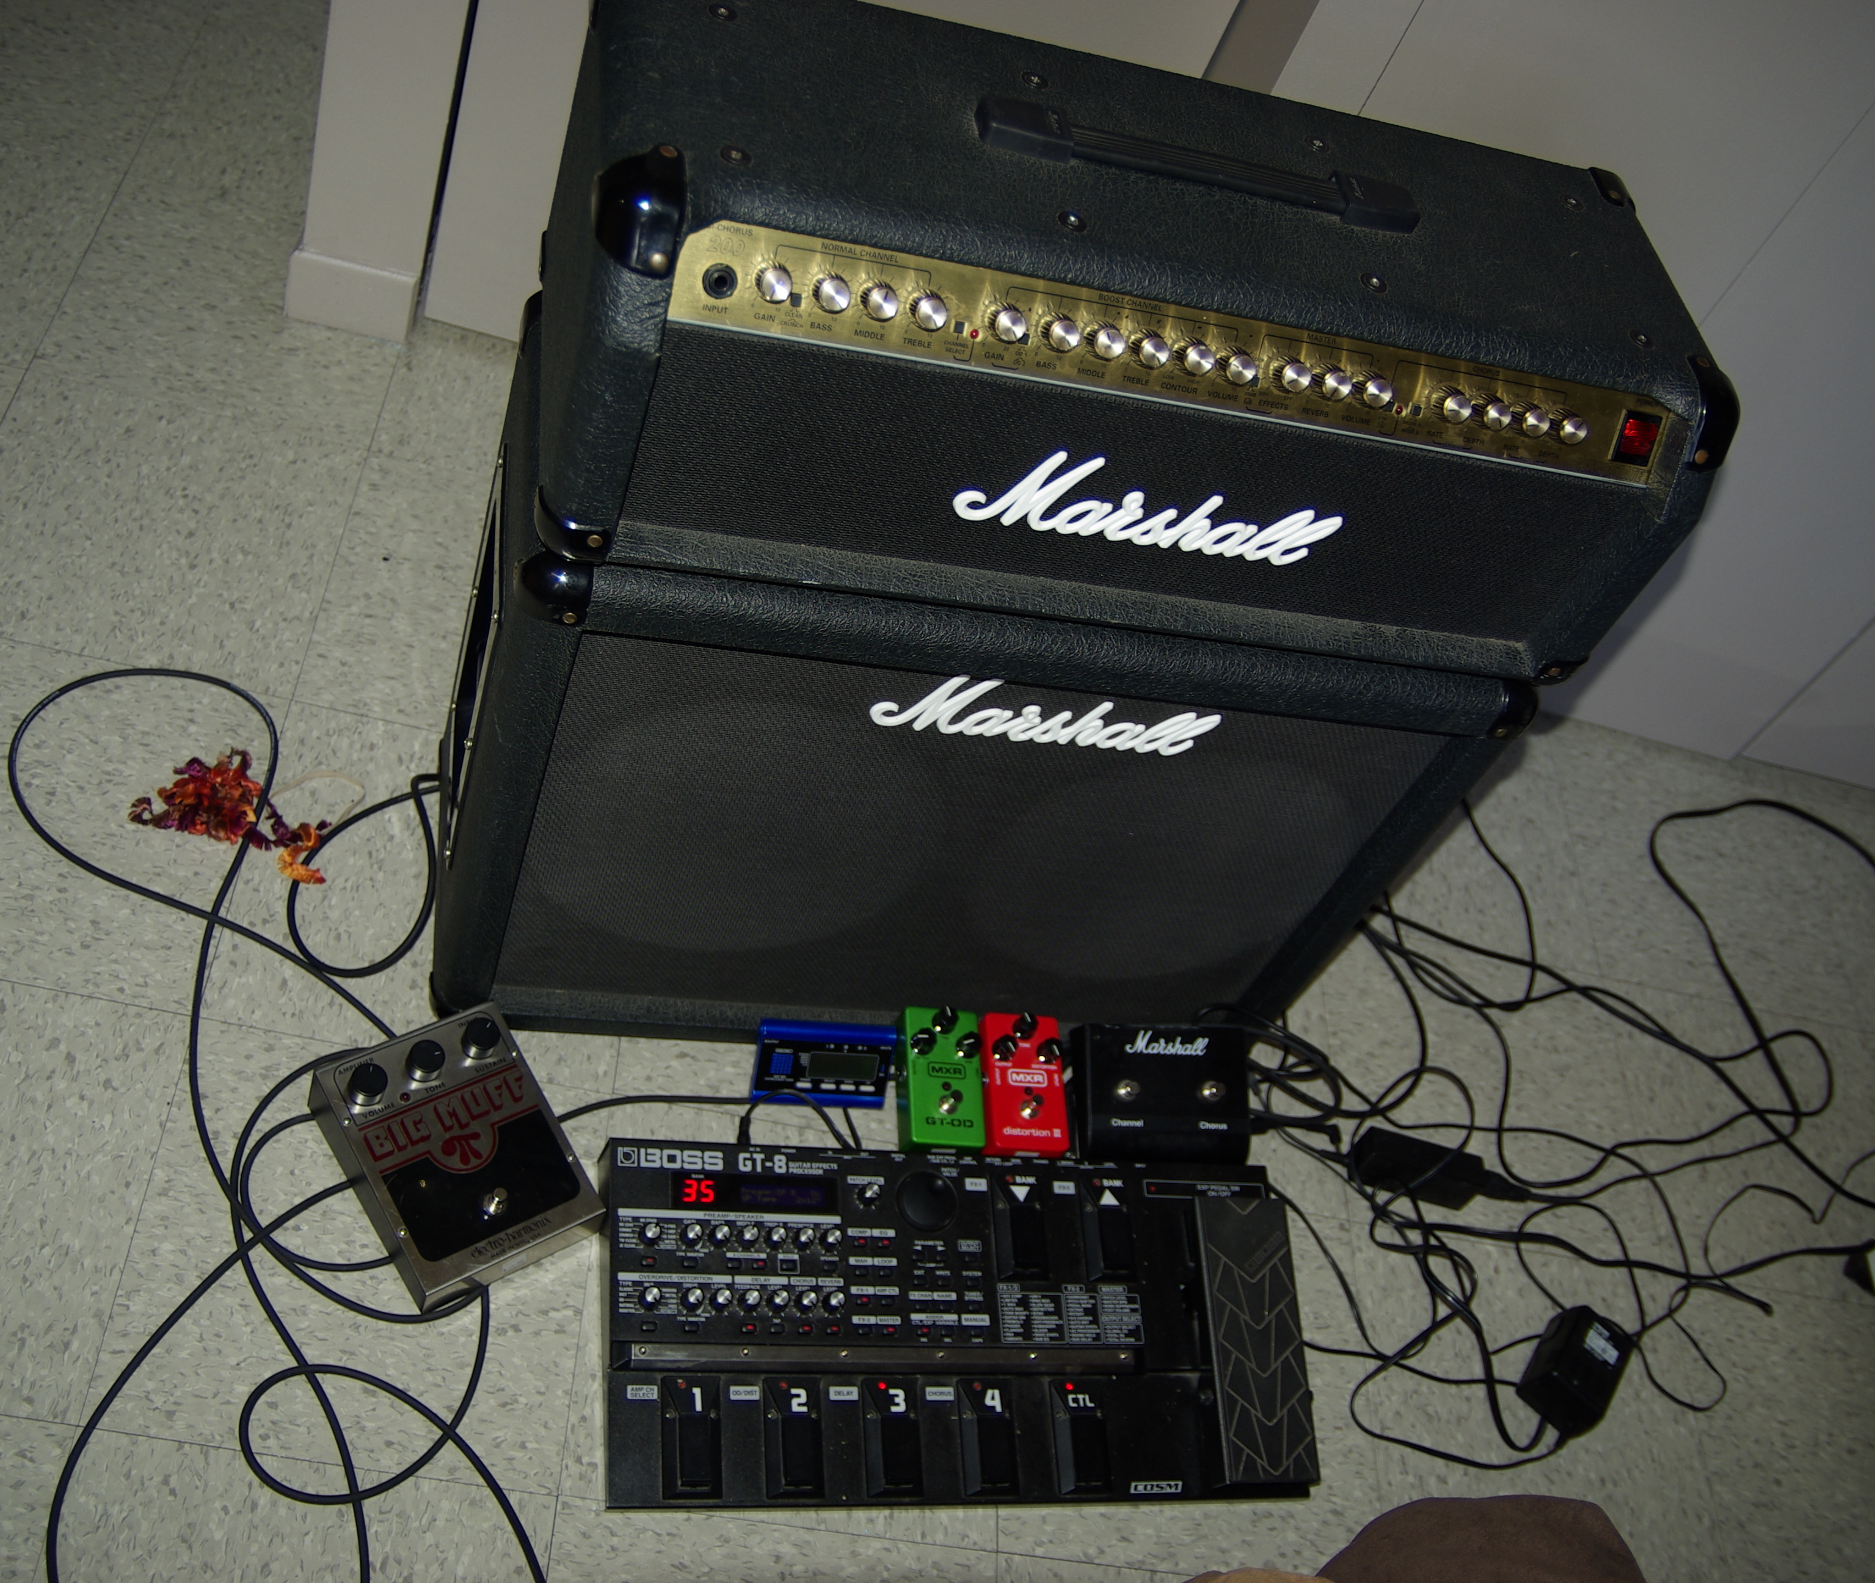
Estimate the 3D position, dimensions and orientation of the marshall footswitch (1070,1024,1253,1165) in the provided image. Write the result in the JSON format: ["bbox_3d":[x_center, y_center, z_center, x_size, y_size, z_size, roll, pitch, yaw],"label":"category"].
[{"bbox_3d":[0.188,0.244,1.610,0.145,0.050,0.124,6,52,-17],"label":"marshall footswitch"}]

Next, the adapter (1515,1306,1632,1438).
[{"bbox_3d":[0.505,0.459,1.563,0.048,0.052,0.071,39,50,11],"label":"adapter"}]

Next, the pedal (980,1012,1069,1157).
[{"bbox_3d":[0.069,0.233,1.568,0.062,0.052,0.115,7,54,-16],"label":"pedal"}]

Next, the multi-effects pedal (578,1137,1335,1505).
[{"bbox_3d":[0.025,0.376,1.418,0.515,0.085,0.253,6,52,-17],"label":"multi-effects pedal"}]

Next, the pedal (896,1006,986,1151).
[{"bbox_3d":[0.005,0.226,1.550,0.062,0.052,0.115,7,54,-16],"label":"pedal"}]

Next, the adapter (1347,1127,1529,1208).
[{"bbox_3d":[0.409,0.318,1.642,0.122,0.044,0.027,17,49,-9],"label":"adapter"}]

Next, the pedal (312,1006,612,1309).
[{"bbox_3d":[-0.336,0.254,1.387,0.137,0.064,0.175,-21,63,-33],"label":"pedal"}]

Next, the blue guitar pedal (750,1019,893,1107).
[{"bbox_3d":[-0.089,0.210,1.524,0.104,0.022,0.065,5,87,-18],"label":"blue guitar pedal"}]

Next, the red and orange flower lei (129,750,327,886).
[{"bbox_3d":[-0.530,0.011,1.525,0.150,0.030,0.088,21,49,-4],"label":"red and orange flower lei"}]

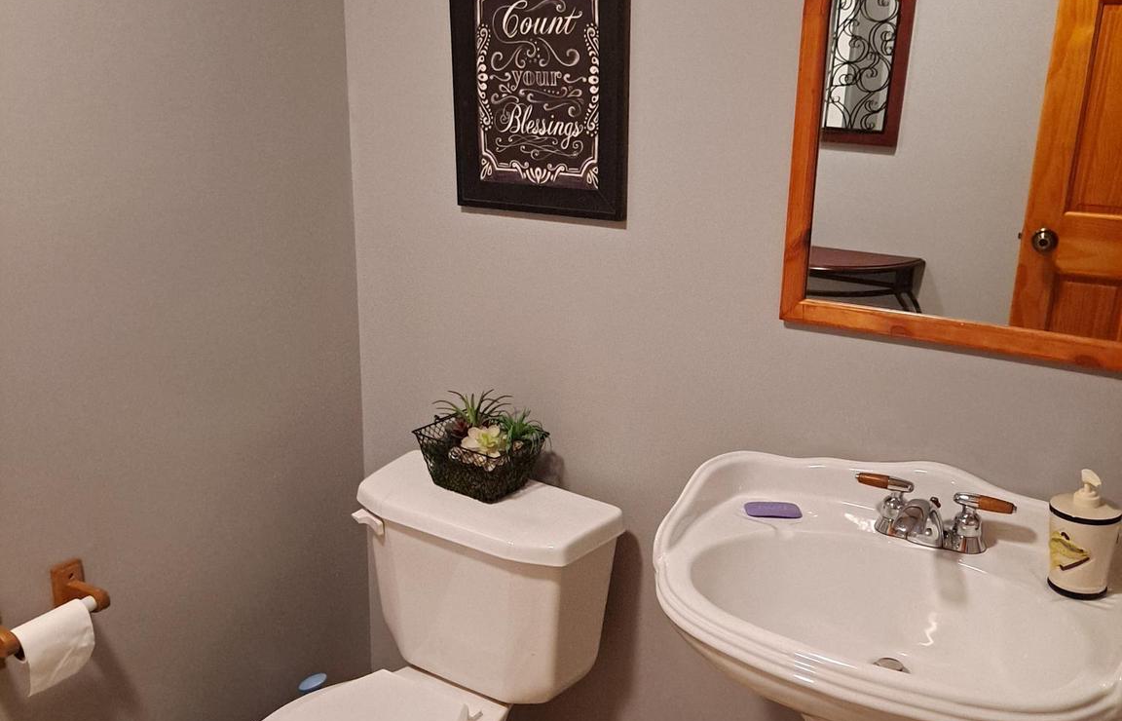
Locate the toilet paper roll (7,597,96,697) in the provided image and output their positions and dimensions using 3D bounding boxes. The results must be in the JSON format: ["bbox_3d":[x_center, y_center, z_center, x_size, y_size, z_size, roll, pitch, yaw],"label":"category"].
[{"bbox_3d":[-0.808,0.454,1.720,0.055,0.132,0.117,11,20,32],"label":"toilet paper roll"}]

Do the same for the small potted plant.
[{"bbox_3d":[-0.157,0.153,2.036,0.223,0.181,0.143,11,20,32],"label":"small potted plant"}]

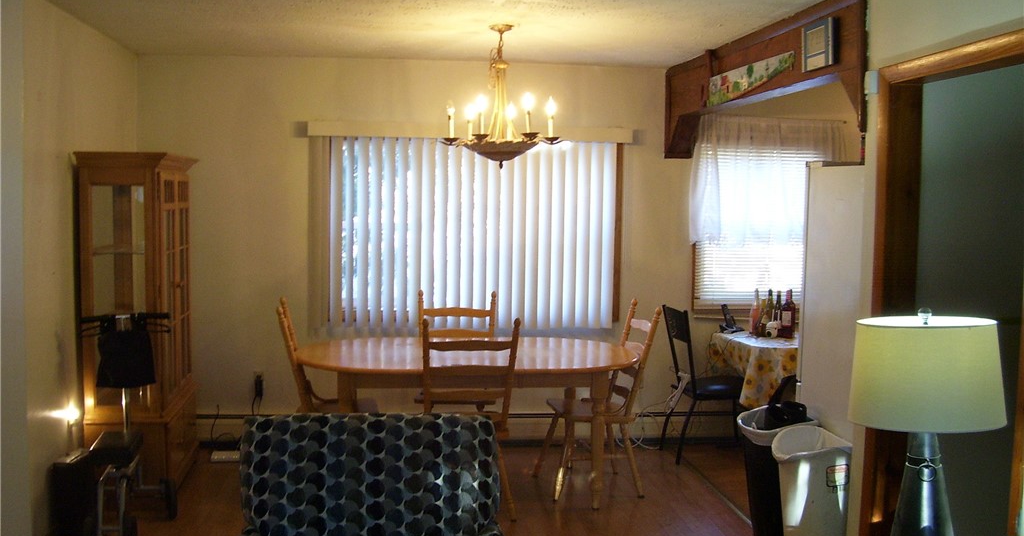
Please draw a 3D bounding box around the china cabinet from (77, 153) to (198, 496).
[{"bbox_3d":[-2.017,0.284,5.515,0.460,1.800,1.000,0,4,-8],"label":"china cabinet"}]

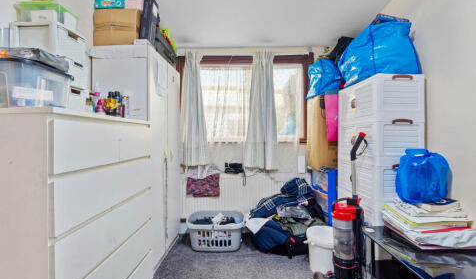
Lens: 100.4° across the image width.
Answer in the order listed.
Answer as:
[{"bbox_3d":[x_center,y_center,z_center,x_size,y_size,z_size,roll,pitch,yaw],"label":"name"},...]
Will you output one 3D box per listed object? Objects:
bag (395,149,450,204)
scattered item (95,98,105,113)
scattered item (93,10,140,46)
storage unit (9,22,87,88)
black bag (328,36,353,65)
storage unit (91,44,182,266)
[{"bbox_3d":[1.110,0.225,1.190,0.320,0.320,0.280,0,0,0],"label":"bag"},{"bbox_3d":[-0.836,-0.194,1.200,0.060,0.115,0.055,0,1,3],"label":"scattered item"},{"bbox_3d":[-0.955,-0.860,1.680,0.330,0.280,0.300,0,0,0],"label":"scattered item"},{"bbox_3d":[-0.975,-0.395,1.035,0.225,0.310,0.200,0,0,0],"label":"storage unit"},{"bbox_3d":[1.102,-0.942,2.111,0.290,0.310,0.280,0,1,3],"label":"black bag"},{"bbox_3d":[-0.924,0.178,1.929,0.480,1.880,0.740,0,1,3],"label":"storage unit"}]

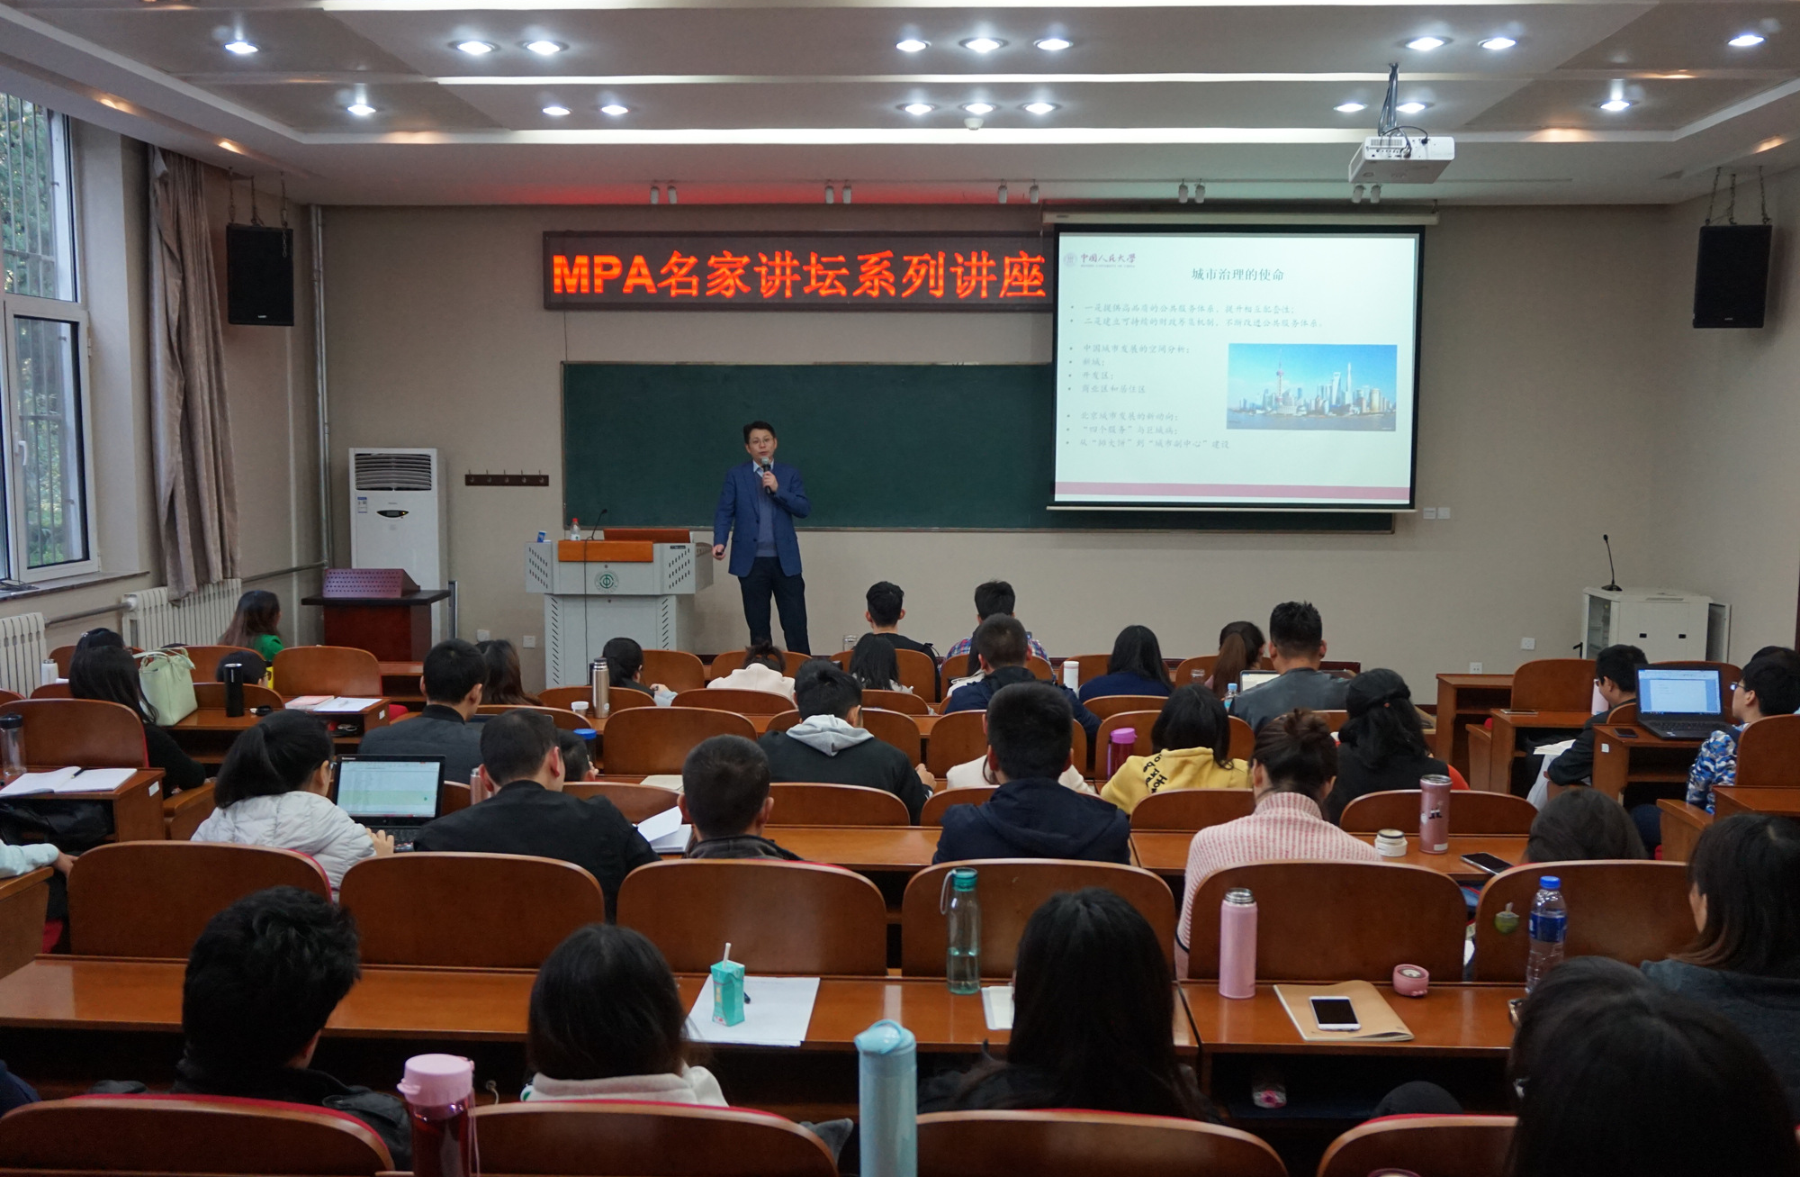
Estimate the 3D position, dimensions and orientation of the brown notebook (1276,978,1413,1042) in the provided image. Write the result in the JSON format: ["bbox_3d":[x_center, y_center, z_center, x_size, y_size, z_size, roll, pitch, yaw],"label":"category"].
[{"bbox_3d":[0.768,0.726,2.690,0.180,0.014,0.255,1,6,4],"label":"brown notebook"}]

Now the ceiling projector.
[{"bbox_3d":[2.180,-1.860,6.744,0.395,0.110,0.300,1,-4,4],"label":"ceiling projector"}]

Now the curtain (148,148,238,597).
[{"bbox_3d":[-4.125,-1.246,9.176,0.200,2.550,0.650,1,6,3],"label":"curtain"}]

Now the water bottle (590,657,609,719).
[{"bbox_3d":[-1.158,0.385,5.995,0.061,0.233,0.061,0,6,2],"label":"water bottle"}]

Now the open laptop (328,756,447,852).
[{"bbox_3d":[-1.291,0.530,3.822,0.295,0.185,0.270,1,6,4],"label":"open laptop"}]

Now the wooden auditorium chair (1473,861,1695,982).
[{"bbox_3d":[1.391,1.001,3.319,0.540,1.006,0.560,1,6,2],"label":"wooden auditorium chair"}]

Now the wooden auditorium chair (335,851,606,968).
[{"bbox_3d":[-0.801,0.949,3.187,0.510,0.970,0.540,0,6,2],"label":"wooden auditorium chair"}]

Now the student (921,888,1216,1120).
[{"bbox_3d":[0.240,0.980,2.383,0.460,1.232,0.720,1,6,2],"label":"student"}]

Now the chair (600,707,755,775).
[{"bbox_3d":[-0.698,0.835,5.185,0.500,0.968,0.550,1,6,3],"label":"chair"}]

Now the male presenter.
[{"bbox_3d":[-0.867,-0.186,9.787,0.620,1.740,0.400,0,6,0],"label":"male presenter"}]

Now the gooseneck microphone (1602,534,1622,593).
[{"bbox_3d":[4.669,-0.165,10.132,0.140,0.374,0.130,-3,7,-28],"label":"gooseneck microphone"}]

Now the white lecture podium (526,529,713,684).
[{"bbox_3d":[-1.810,0.150,10.148,1.074,1.064,0.730,0,6,2],"label":"white lecture podium"}]

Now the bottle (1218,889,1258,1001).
[{"bbox_3d":[0.601,0.629,2.753,0.064,0.189,0.064,1,6,3],"label":"bottle"}]

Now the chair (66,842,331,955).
[{"bbox_3d":[-1.296,0.938,3.131,0.500,0.991,0.550,1,6,3],"label":"chair"}]

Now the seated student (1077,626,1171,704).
[{"bbox_3d":[0.970,0.751,6.837,0.460,1.257,0.750,1,6,2],"label":"seated student"}]

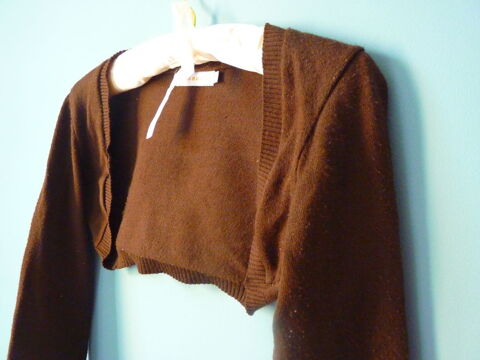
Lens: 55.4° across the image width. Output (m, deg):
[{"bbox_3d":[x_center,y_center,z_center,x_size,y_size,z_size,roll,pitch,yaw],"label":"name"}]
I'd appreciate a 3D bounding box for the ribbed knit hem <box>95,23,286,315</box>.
[{"bbox_3d":[-0.068,-0.014,0.564,0.255,0.295,0.088,4,3,38],"label":"ribbed knit hem"}]

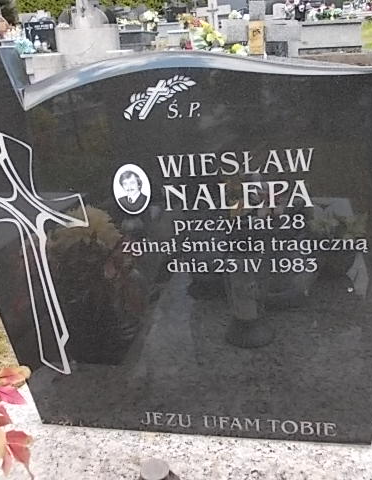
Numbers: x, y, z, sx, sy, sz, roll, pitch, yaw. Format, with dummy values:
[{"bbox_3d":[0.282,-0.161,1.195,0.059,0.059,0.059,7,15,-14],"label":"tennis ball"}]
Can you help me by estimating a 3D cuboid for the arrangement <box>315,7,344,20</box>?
[{"bbox_3d":[2.495,-3.938,9.000,0.500,0.250,0.320,-3,16,6],"label":"arrangement"}]

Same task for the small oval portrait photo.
[{"bbox_3d":[-0.104,-0.099,1.010,0.079,0.100,0.010,-1,16,14],"label":"small oval portrait photo"}]

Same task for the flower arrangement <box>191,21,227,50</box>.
[{"bbox_3d":[0.270,-2.443,6.200,0.420,0.360,0.340,-4,16,3],"label":"flower arrangement"}]

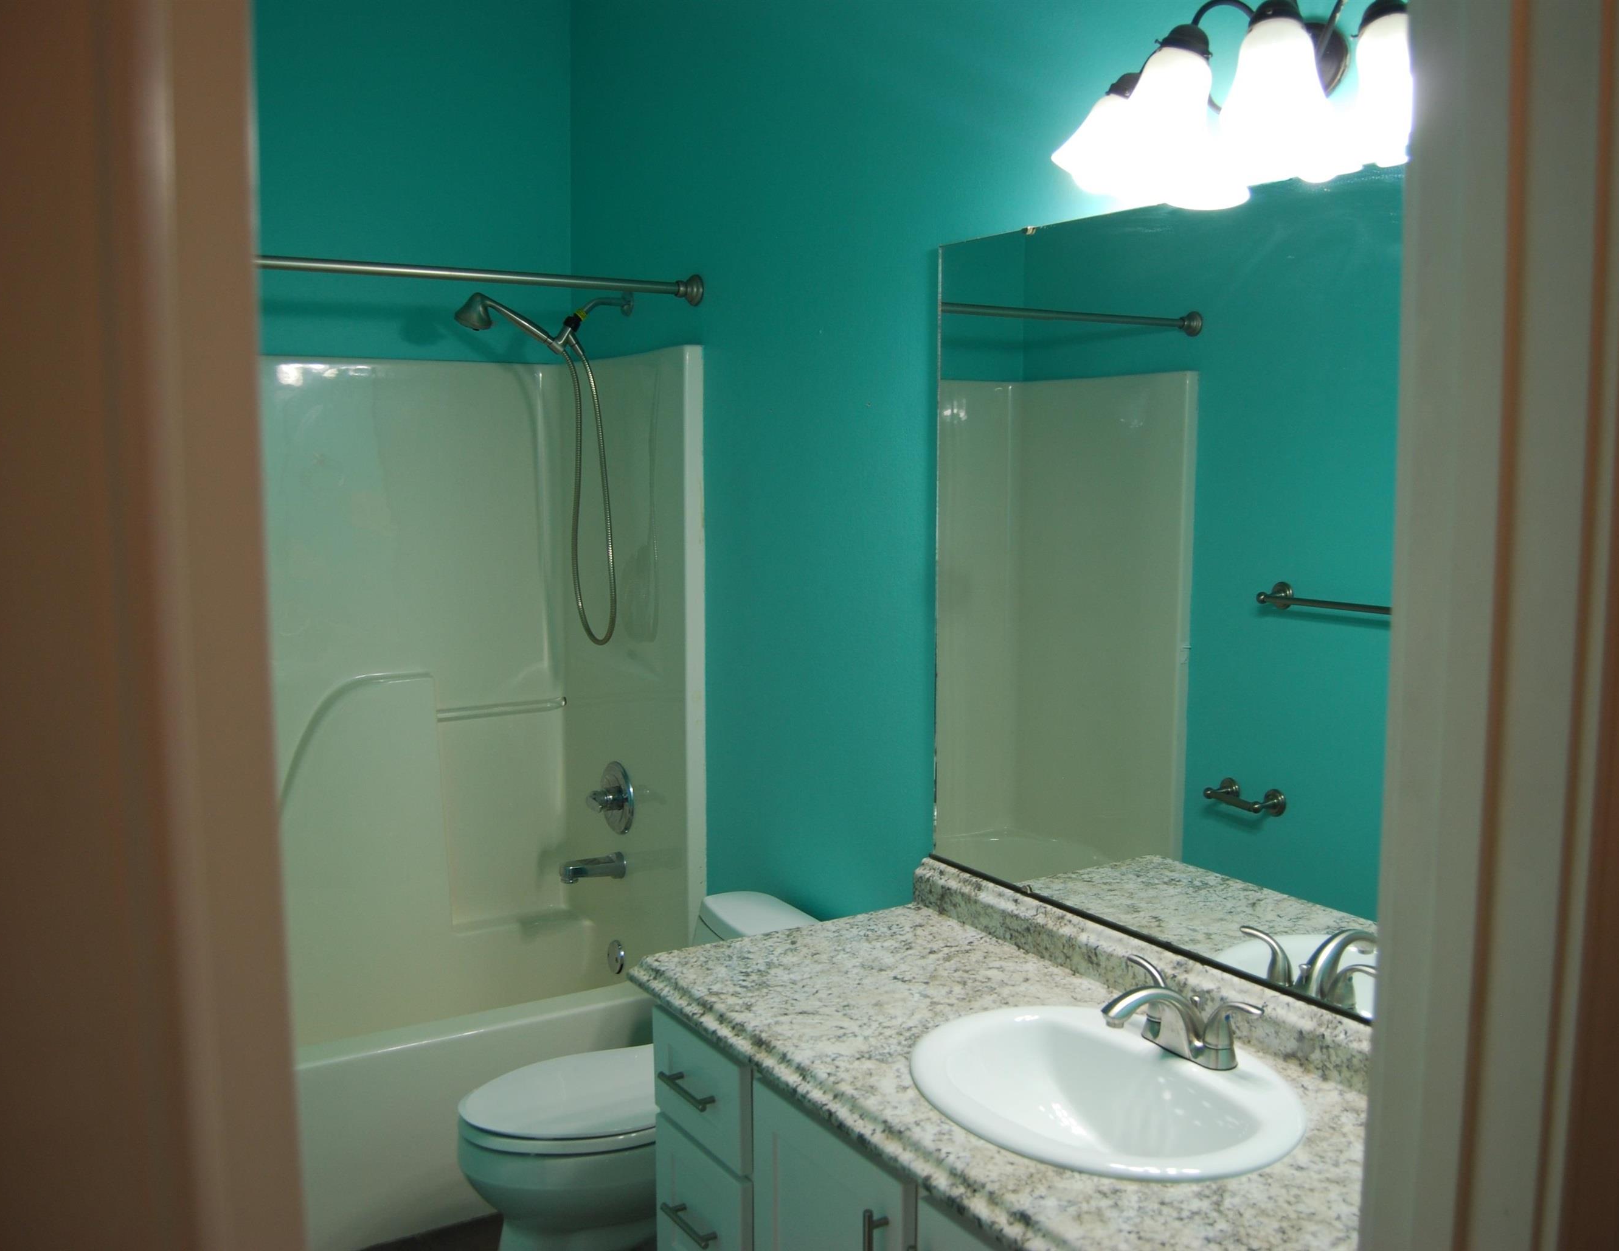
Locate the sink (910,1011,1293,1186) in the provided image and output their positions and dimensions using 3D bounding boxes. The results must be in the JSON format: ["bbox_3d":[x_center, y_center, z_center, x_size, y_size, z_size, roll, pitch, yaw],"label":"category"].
[{"bbox_3d":[0.350,0.641,1.730,0.449,0.182,0.502,-4,8,-33],"label":"sink"}]

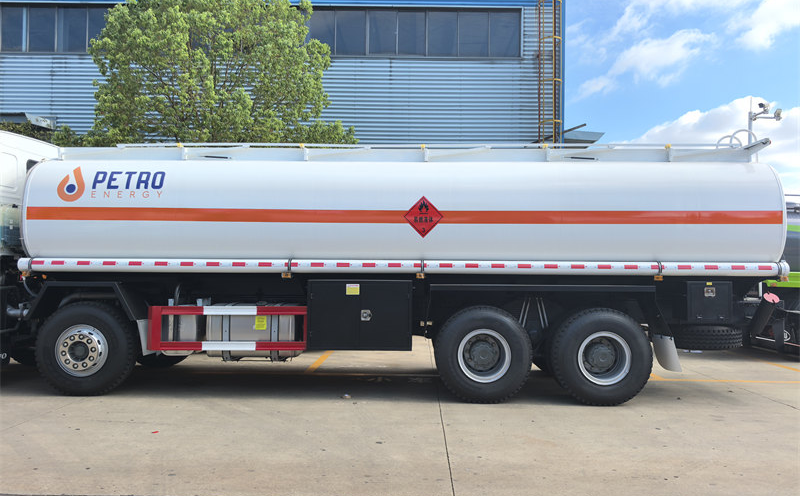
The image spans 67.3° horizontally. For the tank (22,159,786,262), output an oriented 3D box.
[{"bbox_3d":[0.037,-0.273,8.002,8.720,1.750,2.440,1,-1,1],"label":"tank"}]

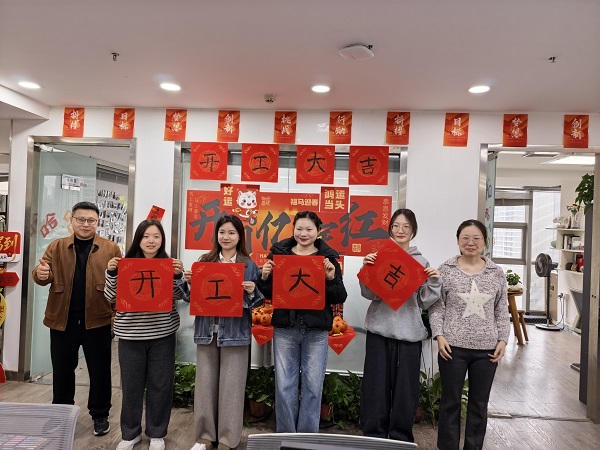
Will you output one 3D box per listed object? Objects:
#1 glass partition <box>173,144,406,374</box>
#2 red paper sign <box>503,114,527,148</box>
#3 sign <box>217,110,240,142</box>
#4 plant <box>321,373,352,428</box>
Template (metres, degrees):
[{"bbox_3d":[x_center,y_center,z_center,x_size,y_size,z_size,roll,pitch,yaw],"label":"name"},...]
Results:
[{"bbox_3d":[-0.133,0.286,3.767,2.113,2.022,0.080,2,0,5],"label":"glass partition"},{"bbox_3d":[1.899,-0.833,3.666,0.204,0.292,0.010,2,-1,5],"label":"red paper sign"},{"bbox_3d":[-0.649,-0.897,3.783,0.197,0.282,0.010,2,0,5],"label":"sign"},{"bbox_3d":[0.227,1.406,3.410,0.360,0.416,0.340,2,-1,5],"label":"plant"}]

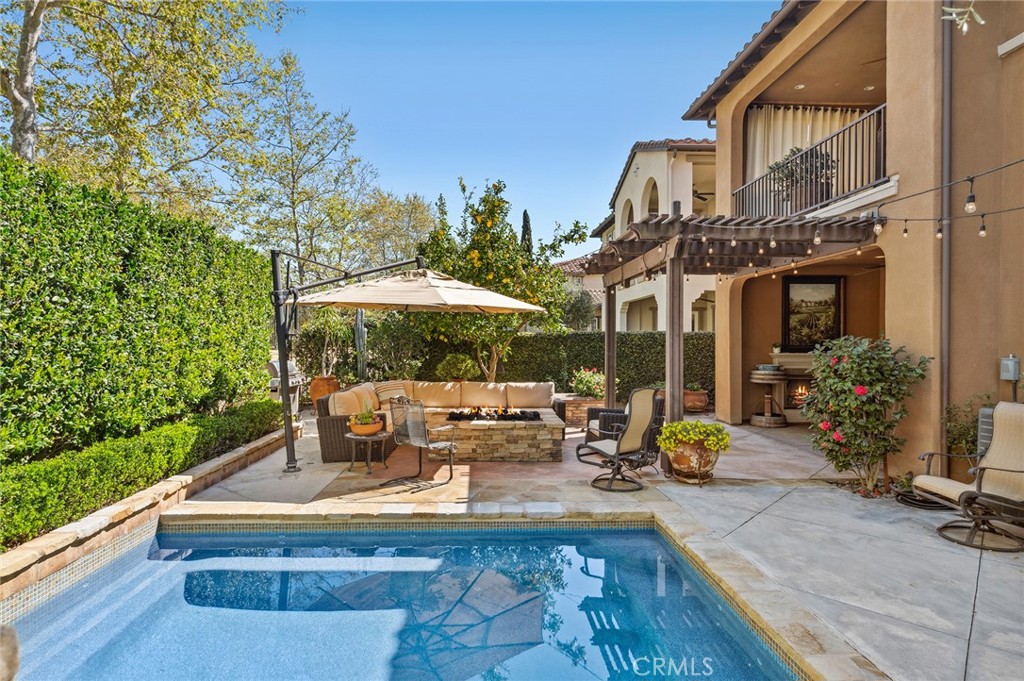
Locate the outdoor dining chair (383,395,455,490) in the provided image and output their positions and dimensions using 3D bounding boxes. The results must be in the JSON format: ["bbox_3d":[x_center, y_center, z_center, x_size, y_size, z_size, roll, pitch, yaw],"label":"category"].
[{"bbox_3d":[-1.030,1.110,6.030,0.630,0.970,0.740,0,0,34],"label":"outdoor dining chair"}]

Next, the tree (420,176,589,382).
[{"bbox_3d":[-0.200,-1.000,10.300,3.200,4.150,3.000,0,0,0],"label":"tree"}]

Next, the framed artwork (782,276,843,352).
[{"bbox_3d":[5.900,-0.510,10.600,1.170,1.480,0.080,0,0,-2],"label":"framed artwork"}]

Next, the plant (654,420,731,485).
[{"bbox_3d":[2.020,1.220,6.000,0.800,0.670,0.780,0,0,0],"label":"plant"}]

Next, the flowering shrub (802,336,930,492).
[{"bbox_3d":[3.780,0.780,5.800,1.220,1.640,1.150,0,0,-2],"label":"flowering shrub"}]

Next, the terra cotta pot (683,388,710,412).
[{"bbox_3d":[3.830,1.300,11.300,0.580,0.500,0.560,0,0,0],"label":"terra cotta pot"}]

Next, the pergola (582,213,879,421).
[{"bbox_3d":[2.860,0.080,8.300,3.050,3.040,4.200,0,0,-2],"label":"pergola"}]

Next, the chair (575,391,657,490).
[{"bbox_3d":[1.140,1.025,5.820,0.650,1.050,0.800,0,0,-40],"label":"chair"}]

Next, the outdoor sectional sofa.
[{"bbox_3d":[-0.830,1.130,8.050,3.300,0.840,2.430,0,0,-2],"label":"outdoor sectional sofa"}]

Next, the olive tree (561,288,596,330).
[{"bbox_3d":[2.750,-0.350,22.500,2.000,3.900,2.000,0,0,-2],"label":"olive tree"}]

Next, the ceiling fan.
[{"bbox_3d":[5.600,-4.550,16.500,1.300,0.420,1.300,0,0,0],"label":"ceiling fan"}]

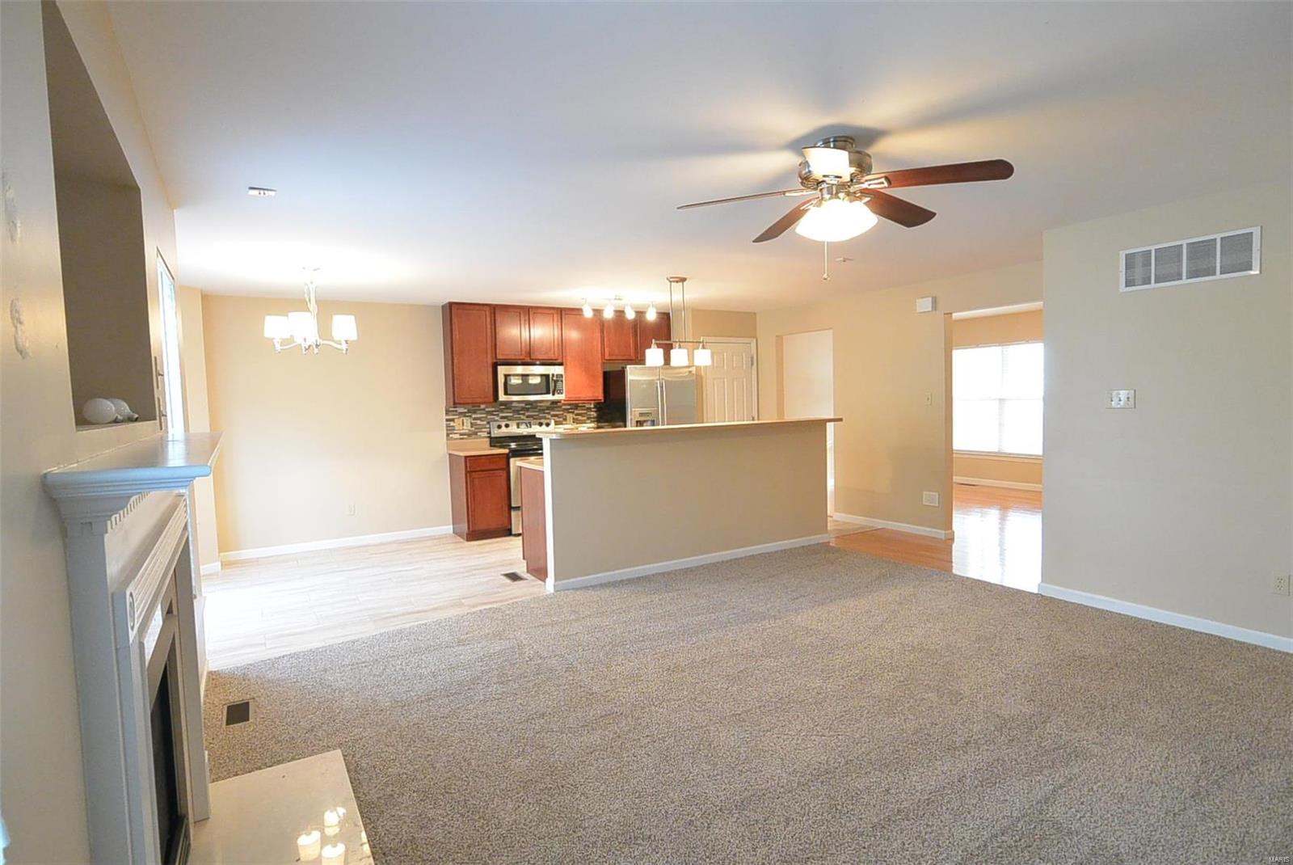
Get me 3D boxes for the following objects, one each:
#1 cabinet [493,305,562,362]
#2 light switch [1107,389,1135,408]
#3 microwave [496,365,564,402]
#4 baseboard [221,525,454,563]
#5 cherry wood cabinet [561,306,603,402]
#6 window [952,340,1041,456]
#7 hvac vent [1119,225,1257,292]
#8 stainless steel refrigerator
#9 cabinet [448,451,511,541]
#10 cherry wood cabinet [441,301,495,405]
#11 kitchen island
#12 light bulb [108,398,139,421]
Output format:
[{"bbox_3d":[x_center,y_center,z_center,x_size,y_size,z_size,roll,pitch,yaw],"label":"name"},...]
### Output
[{"bbox_3d":[-1.362,-1.073,7.210,0.762,0.613,0.321,-3,4,-30],"label":"cabinet"},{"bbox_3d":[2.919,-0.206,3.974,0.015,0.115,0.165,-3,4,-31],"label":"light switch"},{"bbox_3d":[-1.336,-0.553,7.200,0.753,0.412,0.400,-3,4,-30],"label":"microwave"},{"bbox_3d":[-3.017,1.104,6.504,2.121,0.080,0.016,-3,4,-30],"label":"baseboard"},{"bbox_3d":[-0.809,-0.880,7.542,0.508,1.061,0.321,-3,4,-30],"label":"cherry wood cabinet"},{"bbox_3d":[5.028,-0.463,9.170,0.100,1.560,1.580,-3,4,-31],"label":"window"},{"bbox_3d":[3.054,-0.965,3.666,0.020,0.250,0.645,-3,4,-31],"label":"hvac vent"},{"bbox_3d":[0.003,0.123,7.685,0.915,1.760,0.830,-3,4,-31],"label":"stainless steel refrigerator"},{"bbox_3d":[-1.768,0.653,6.875,0.457,0.876,0.620,-3,4,-31],"label":"cabinet"},{"bbox_3d":[-1.886,-0.821,6.914,0.464,1.061,0.321,-3,4,-30],"label":"cherry wood cabinet"},{"bbox_3d":[0.379,0.523,5.661,2.880,1.165,0.810,-3,4,-30],"label":"kitchen island"},{"bbox_3d":[-1.812,-0.071,2.227,0.112,0.079,0.079,22,-8,-26],"label":"light bulb"}]

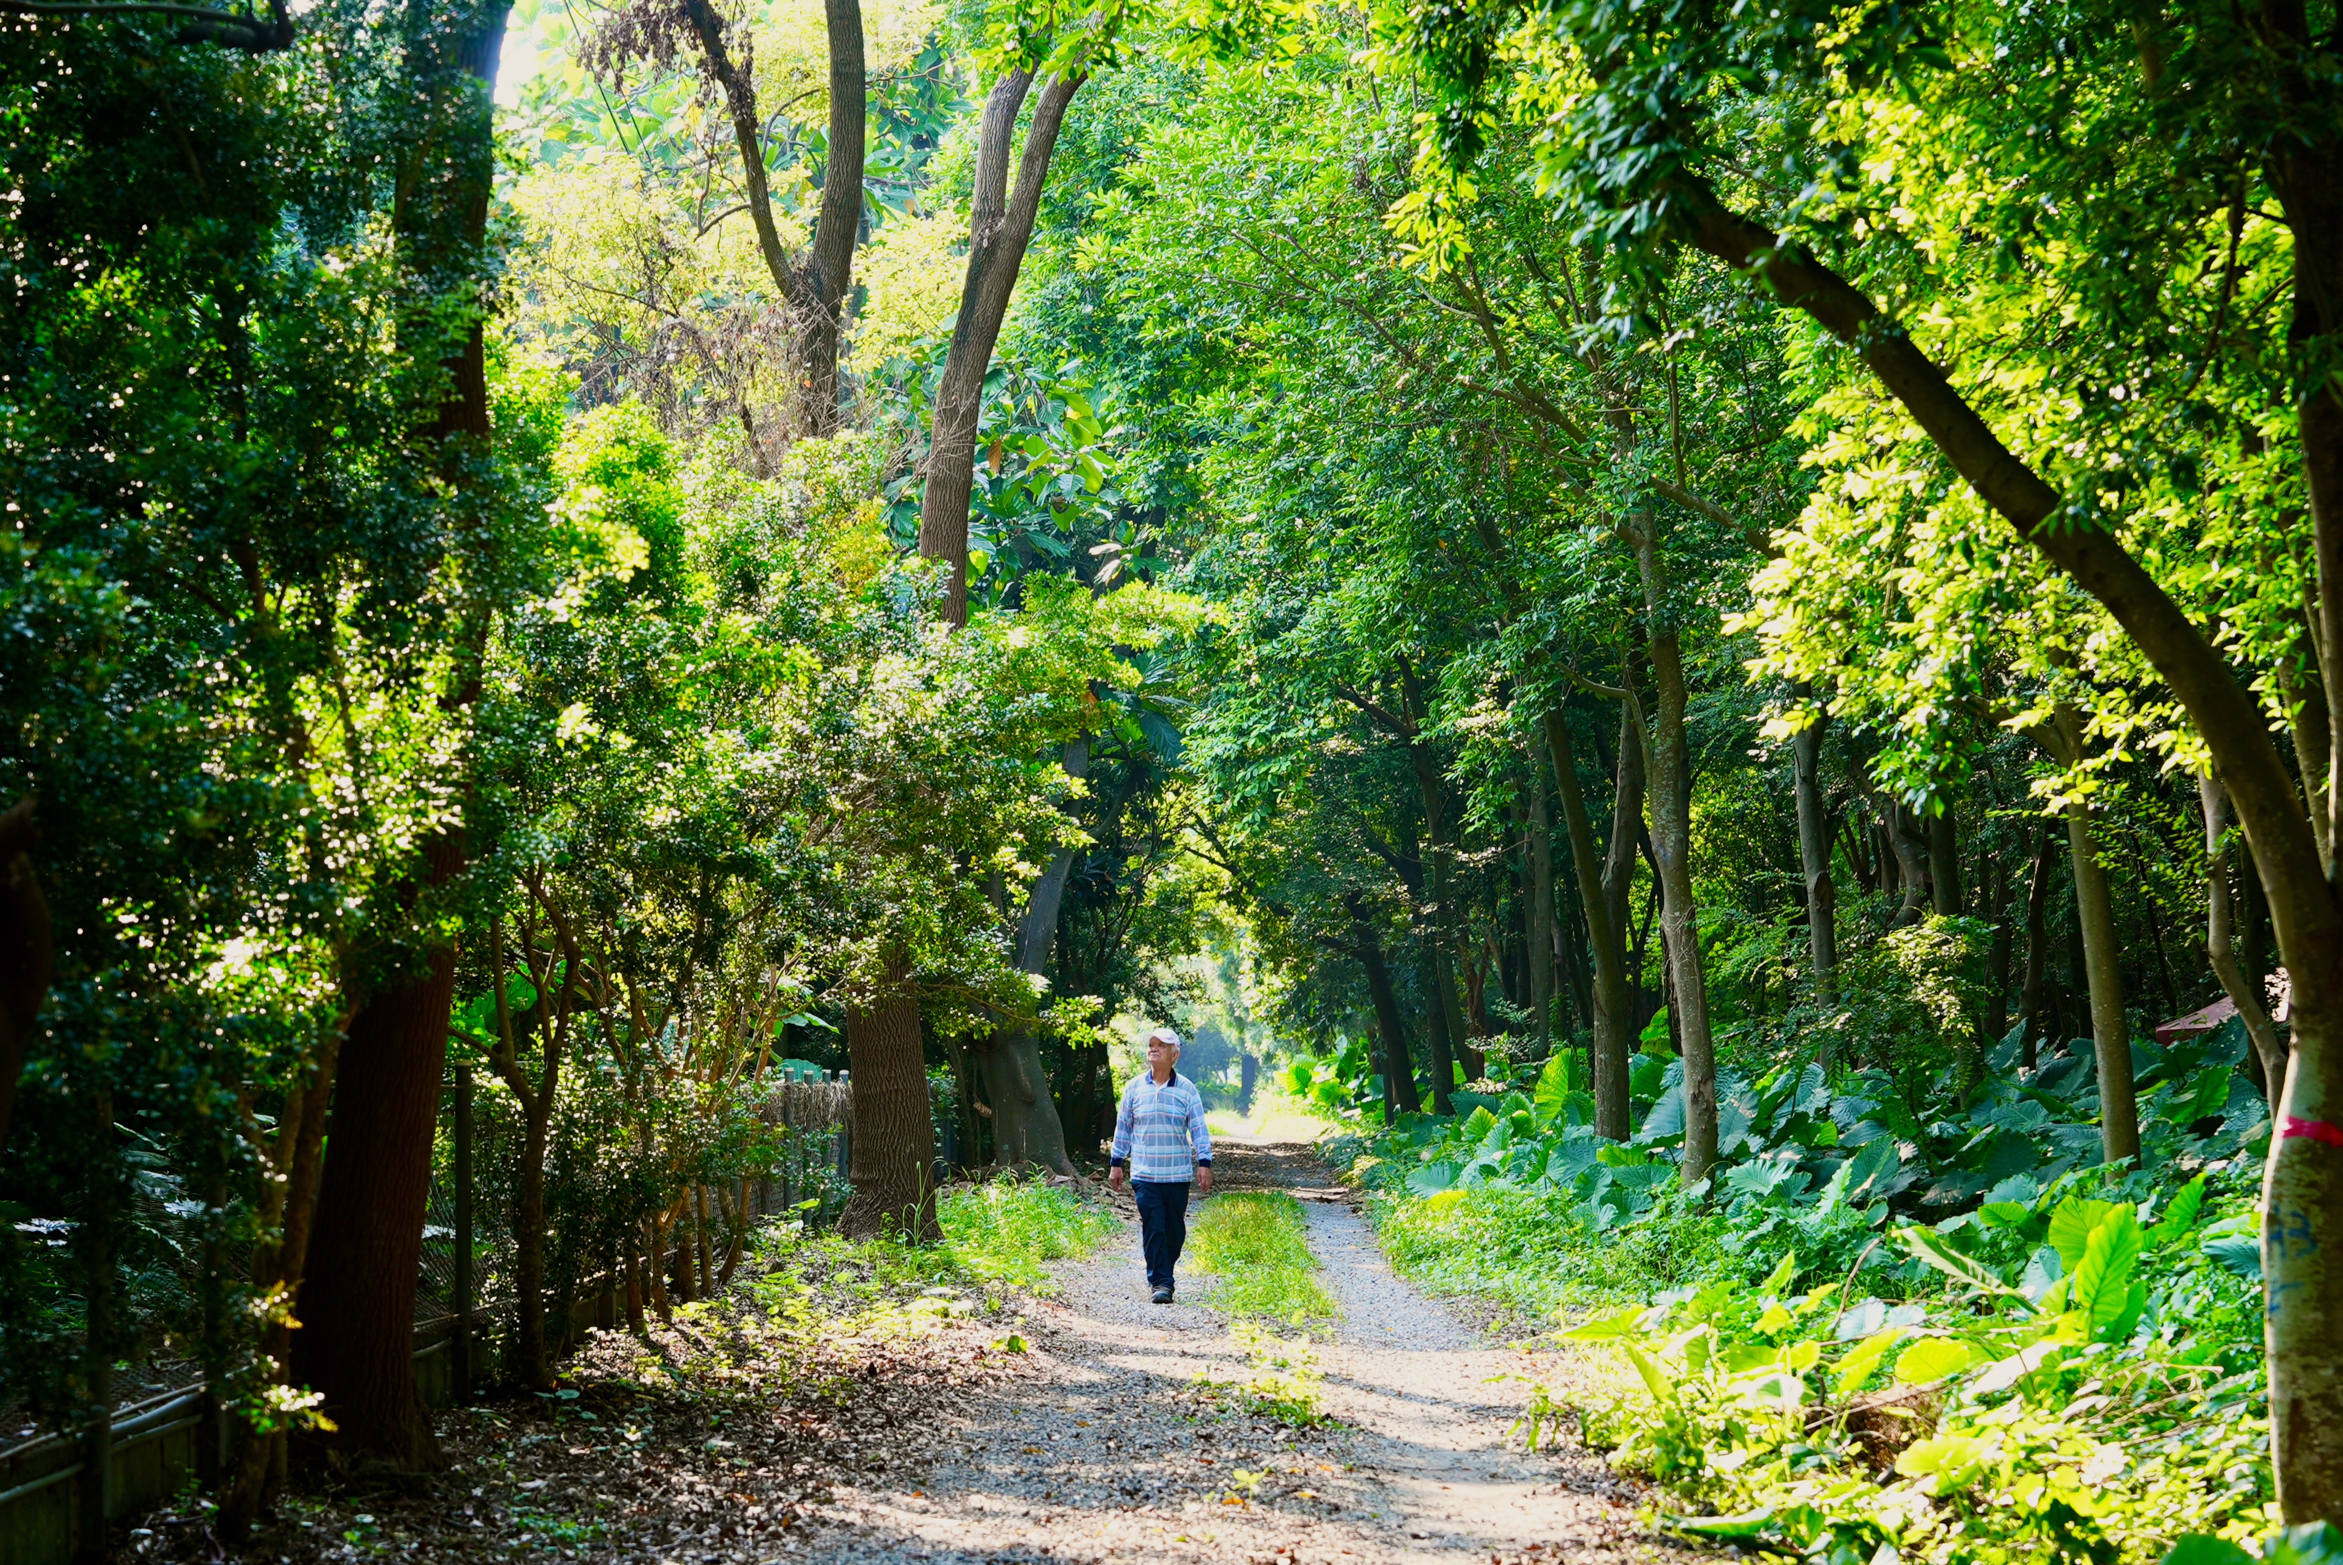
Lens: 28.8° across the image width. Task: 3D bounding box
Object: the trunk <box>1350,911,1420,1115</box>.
[{"bbox_3d":[3.041,3.289,65.000,0.962,2.923,0.650,0,-3,0],"label":"trunk"}]

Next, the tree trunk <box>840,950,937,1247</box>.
[{"bbox_3d":[-2.440,2.731,39.200,0.866,2.440,0.850,0,-4,0],"label":"tree trunk"}]

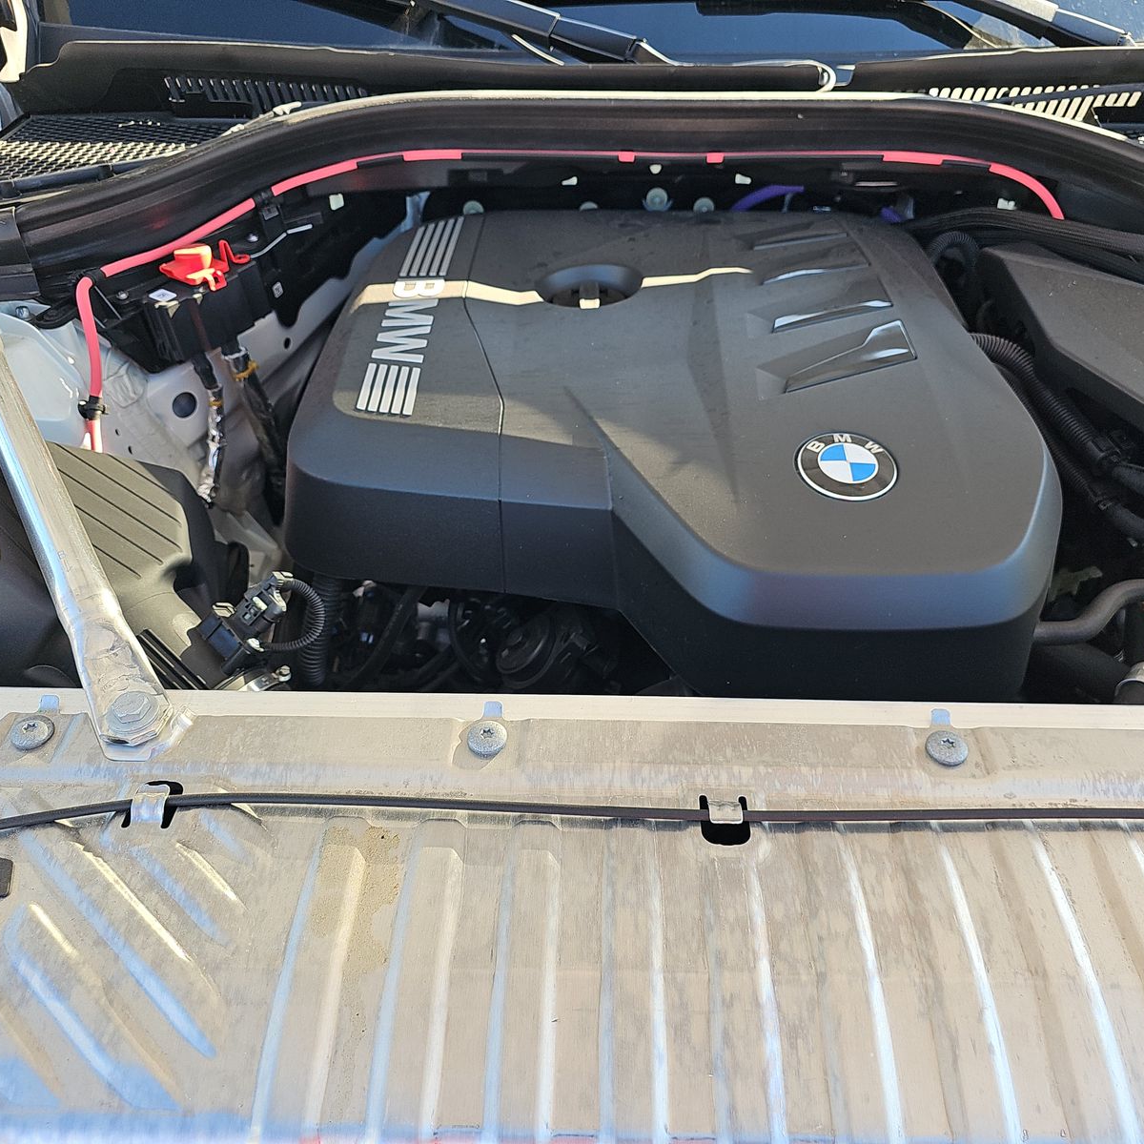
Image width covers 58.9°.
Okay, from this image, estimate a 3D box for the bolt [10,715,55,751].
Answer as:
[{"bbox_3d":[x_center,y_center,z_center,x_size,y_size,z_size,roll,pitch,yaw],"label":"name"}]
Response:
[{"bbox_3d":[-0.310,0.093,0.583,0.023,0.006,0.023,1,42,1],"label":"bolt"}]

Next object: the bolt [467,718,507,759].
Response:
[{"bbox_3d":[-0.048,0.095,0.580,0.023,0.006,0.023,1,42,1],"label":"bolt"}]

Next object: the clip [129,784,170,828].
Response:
[{"bbox_3d":[-0.229,0.127,0.552,0.018,0.011,0.023,1,42,1],"label":"clip"}]

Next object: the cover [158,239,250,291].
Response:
[{"bbox_3d":[-0.307,-0.256,0.844,0.064,0.029,0.042,-28,49,-28],"label":"cover"}]

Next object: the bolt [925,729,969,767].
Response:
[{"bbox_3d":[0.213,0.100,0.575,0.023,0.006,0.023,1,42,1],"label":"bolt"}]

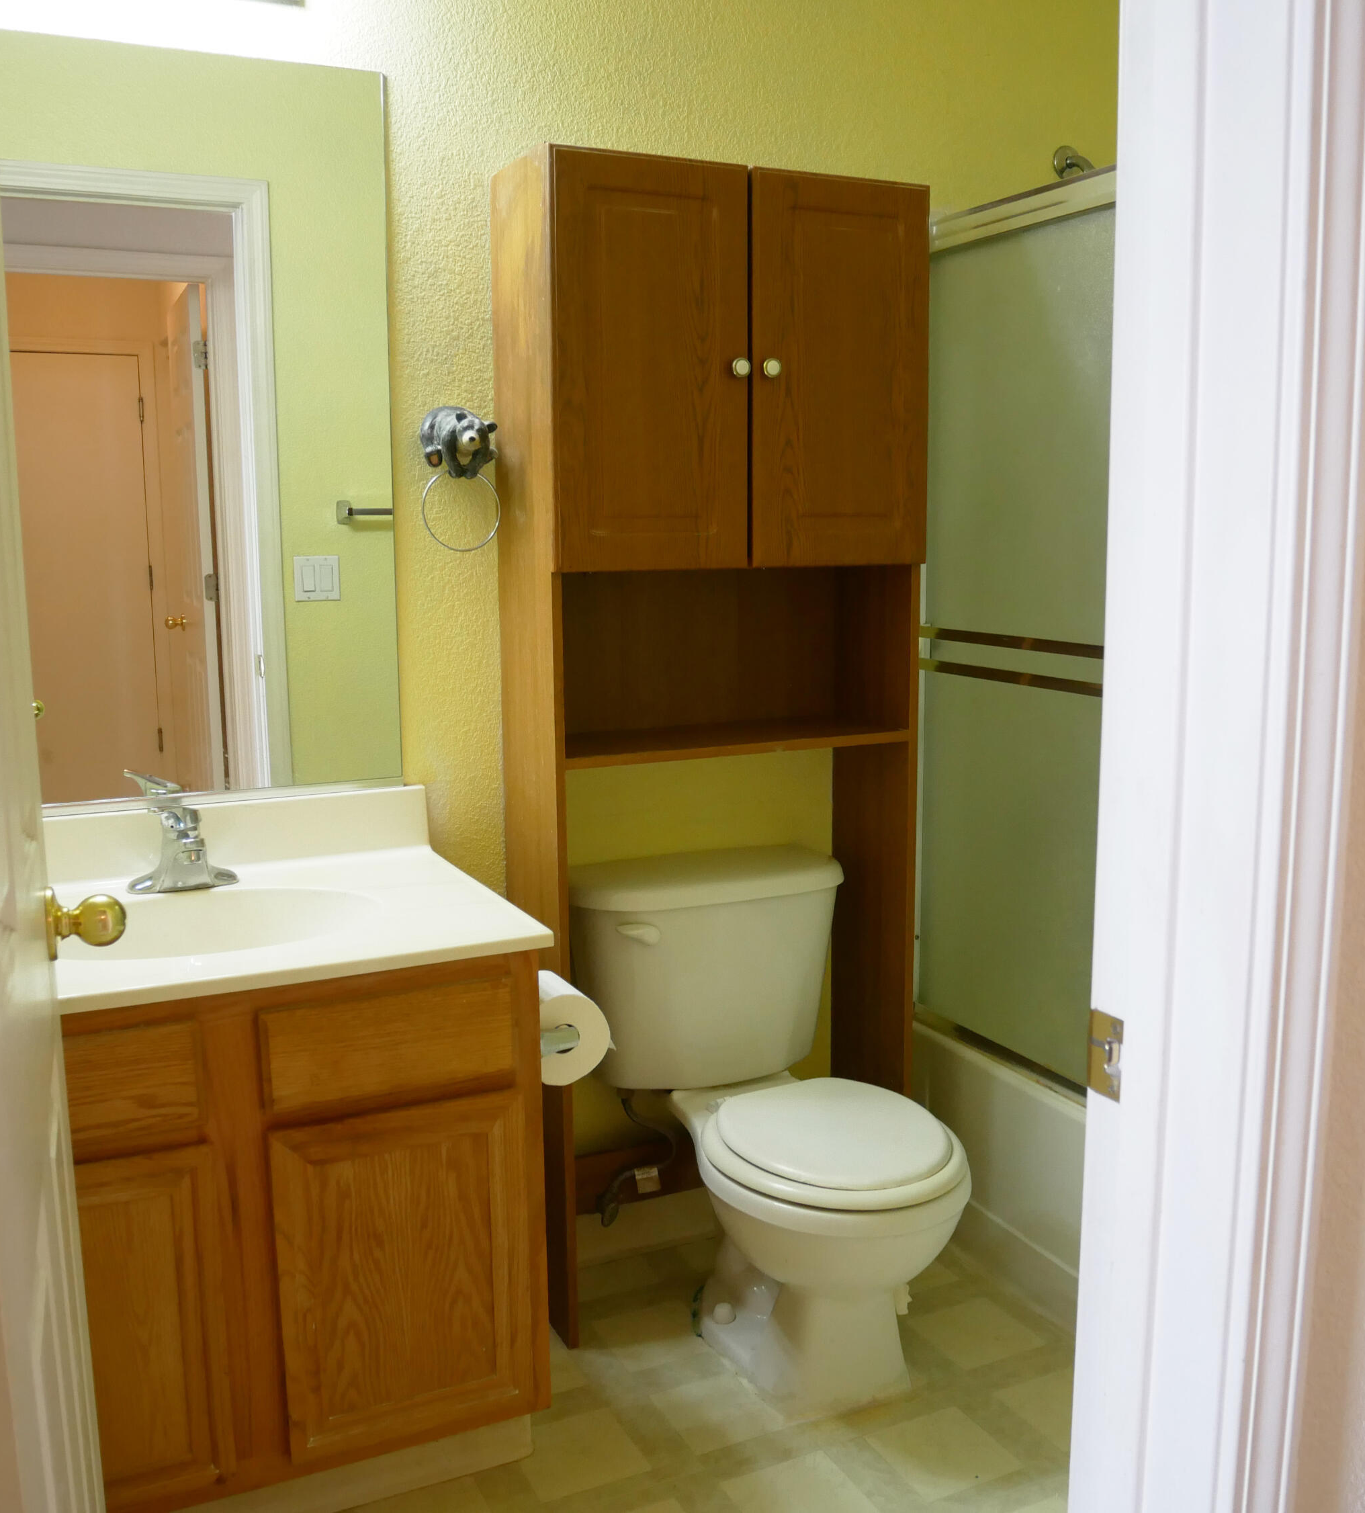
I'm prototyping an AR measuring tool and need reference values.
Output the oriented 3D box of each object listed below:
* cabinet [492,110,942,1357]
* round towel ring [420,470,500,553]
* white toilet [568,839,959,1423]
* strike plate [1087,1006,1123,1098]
[{"bbox_3d":[0.059,0.006,2.318,0.651,1.815,0.258,-5,10,-26],"label":"cabinet"},{"bbox_3d":[-0.341,-0.377,2.150,0.124,0.124,0.008,-5,10,-26],"label":"round towel ring"},{"bbox_3d":[0.160,0.574,2.187,0.472,0.732,0.706,-5,10,-26],"label":"white toilet"},{"bbox_3d":[0.292,0.205,0.959,0.007,0.058,0.032,-5,10,-26],"label":"strike plate"}]

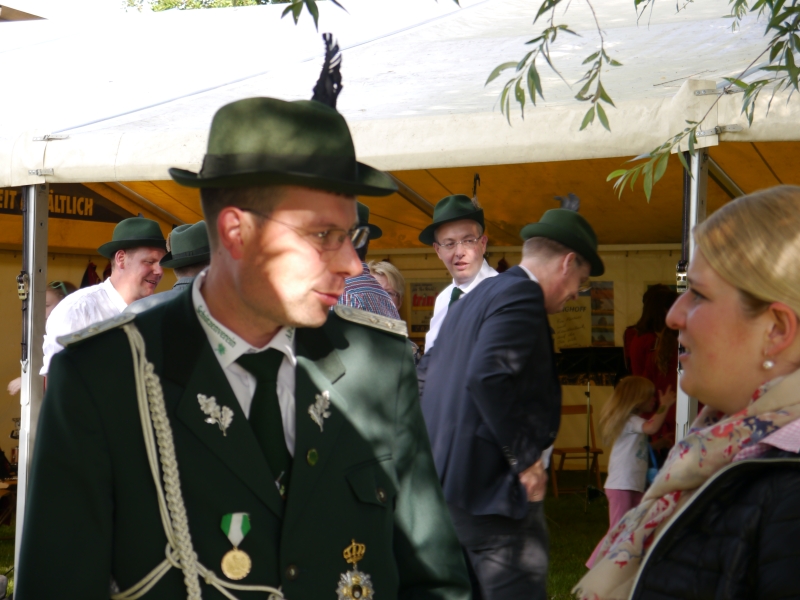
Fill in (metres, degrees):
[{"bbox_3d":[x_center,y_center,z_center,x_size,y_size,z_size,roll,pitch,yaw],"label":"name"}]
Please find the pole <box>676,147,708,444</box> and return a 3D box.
[{"bbox_3d":[1.005,0.414,6.780,0.050,2.200,0.080,2,-1,31],"label":"pole"}]

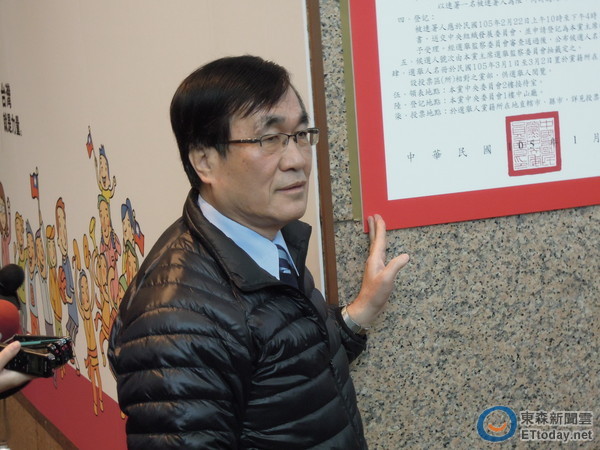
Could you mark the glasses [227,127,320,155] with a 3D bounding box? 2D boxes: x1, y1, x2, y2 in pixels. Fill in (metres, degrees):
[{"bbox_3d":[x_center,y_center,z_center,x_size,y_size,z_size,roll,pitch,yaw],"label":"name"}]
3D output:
[{"bbox_3d":[-0.060,-0.113,2.545,0.140,0.041,0.141,-1,7,40],"label":"glasses"}]

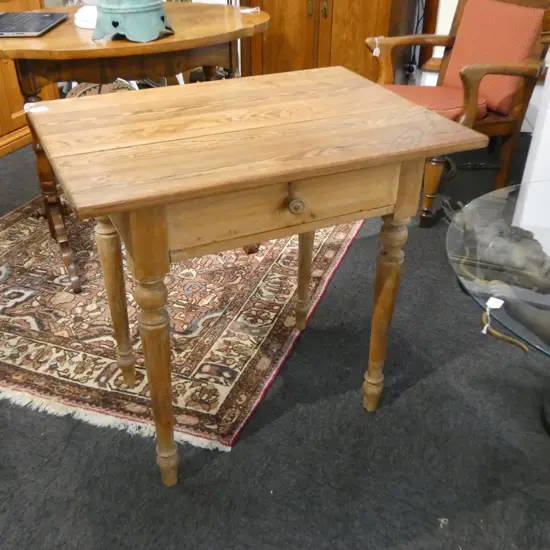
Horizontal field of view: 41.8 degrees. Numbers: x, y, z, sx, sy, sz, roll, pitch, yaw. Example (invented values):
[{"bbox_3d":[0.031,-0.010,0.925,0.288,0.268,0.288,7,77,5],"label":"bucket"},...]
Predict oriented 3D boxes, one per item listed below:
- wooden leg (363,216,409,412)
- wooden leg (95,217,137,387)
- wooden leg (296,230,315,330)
[{"bbox_3d":[0.266,0.113,1.769,0.064,0.590,0.064,1,32,0],"label":"wooden leg"},{"bbox_3d":[-0.413,0.049,1.872,0.064,0.590,0.064,-13,32,-21],"label":"wooden leg"},{"bbox_3d":[0.089,-0.080,2.093,0.064,0.589,0.064,-13,34,-21],"label":"wooden leg"}]

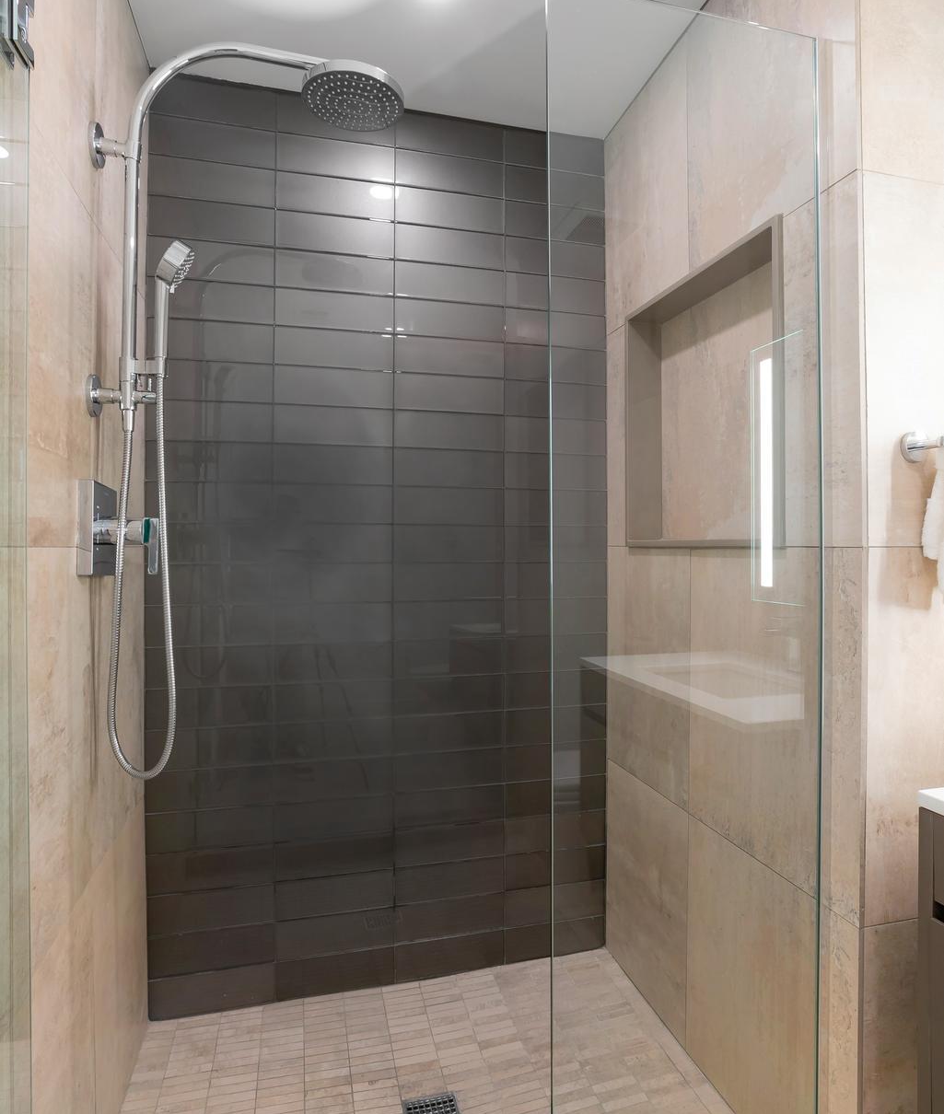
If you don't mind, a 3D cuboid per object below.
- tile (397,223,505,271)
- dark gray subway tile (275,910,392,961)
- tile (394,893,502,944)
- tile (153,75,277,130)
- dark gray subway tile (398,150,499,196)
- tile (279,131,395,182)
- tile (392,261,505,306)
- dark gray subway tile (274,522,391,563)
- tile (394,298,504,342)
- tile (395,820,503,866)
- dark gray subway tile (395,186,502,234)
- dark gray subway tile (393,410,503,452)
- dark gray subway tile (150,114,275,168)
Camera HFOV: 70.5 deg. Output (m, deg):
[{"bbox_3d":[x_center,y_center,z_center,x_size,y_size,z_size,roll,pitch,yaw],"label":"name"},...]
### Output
[{"bbox_3d":[-0.061,-0.855,1.850,0.306,0.100,0.010,0,-1,-14],"label":"tile"},{"bbox_3d":[-0.356,0.987,1.744,0.306,0.100,0.010,0,0,-14],"label":"dark gray subway tile"},{"bbox_3d":[-0.058,0.982,1.823,0.304,0.100,0.010,0,0,-14],"label":"tile"},{"bbox_3d":[-0.660,-1.155,1.685,0.306,0.100,0.010,0,0,-14],"label":"tile"},{"bbox_3d":[-0.060,-1.053,1.830,0.306,0.100,0.010,0,0,-14],"label":"dark gray subway tile"},{"bbox_3d":[-0.360,-1.050,1.768,0.304,0.100,0.010,0,0,-14],"label":"tile"},{"bbox_3d":[-0.059,-0.749,1.839,0.304,0.100,0.010,0,0,-14],"label":"tile"},{"bbox_3d":[-0.359,-0.035,1.769,0.306,0.100,0.010,0,-1,-14],"label":"dark gray subway tile"},{"bbox_3d":[-0.059,-0.648,1.838,0.304,0.100,0.010,0,0,-14],"label":"tile"},{"bbox_3d":[-0.058,0.780,1.825,0.304,0.100,0.010,0,0,-14],"label":"tile"},{"bbox_3d":[-0.060,-0.951,1.829,0.306,0.100,0.010,0,0,-14],"label":"dark gray subway tile"},{"bbox_3d":[-0.059,-0.339,1.825,0.306,0.100,0.010,0,0,-14],"label":"dark gray subway tile"},{"bbox_3d":[-0.657,-1.050,1.696,0.299,0.100,0.010,0,0,-14],"label":"dark gray subway tile"}]

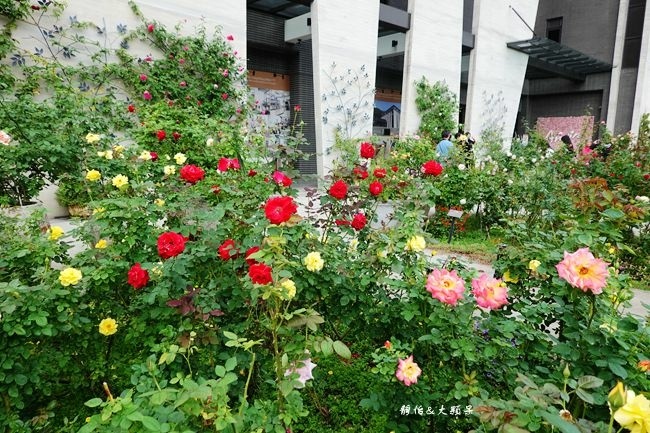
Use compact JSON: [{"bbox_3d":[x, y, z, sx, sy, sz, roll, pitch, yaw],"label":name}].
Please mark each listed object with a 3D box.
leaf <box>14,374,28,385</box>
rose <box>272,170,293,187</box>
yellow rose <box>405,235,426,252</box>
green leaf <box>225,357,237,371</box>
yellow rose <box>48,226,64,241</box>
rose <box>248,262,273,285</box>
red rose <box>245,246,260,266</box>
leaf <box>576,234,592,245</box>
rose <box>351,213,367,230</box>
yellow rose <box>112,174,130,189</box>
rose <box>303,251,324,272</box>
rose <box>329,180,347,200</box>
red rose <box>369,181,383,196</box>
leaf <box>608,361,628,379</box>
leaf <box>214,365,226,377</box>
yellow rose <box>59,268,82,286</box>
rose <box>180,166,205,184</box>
[{"bbox_3d":[-0.981,0.527,1.400,0.042,0.010,0.035,16,45,-9],"label":"leaf"},{"bbox_3d":[-0.206,-0.184,2.100,0.092,0.074,0.080,-1,10,-6],"label":"rose"},{"bbox_3d":[0.376,0.112,1.800,0.087,0.071,0.075,2,10,12],"label":"yellow rose"},{"bbox_3d":[-0.286,0.448,1.320,0.037,0.042,0.025,-2,9,-13],"label":"green leaf"},{"bbox_3d":[-1.147,0.073,1.850,0.066,0.058,0.055,-4,10,-23],"label":"yellow rose"},{"bbox_3d":[-0.238,0.210,1.600,0.088,0.083,0.068,0,9,0],"label":"rose"},{"bbox_3d":[-0.293,0.170,1.800,0.079,0.087,0.070,-2,10,-9],"label":"red rose"},{"bbox_3d":[0.900,0.080,1.500,0.053,0.033,0.035,5,10,31],"label":"leaf"},{"bbox_3d":[0.188,0.028,2.400,0.082,0.095,0.075,1,9,4],"label":"rose"},{"bbox_3d":[-1.015,-0.174,2.150,0.075,0.066,0.060,-5,11,-25],"label":"yellow rose"},{"bbox_3d":[-0.046,0.199,1.920,0.088,0.086,0.055,-1,9,-9],"label":"rose"},{"bbox_3d":[0.073,-0.135,2.250,0.094,0.096,0.075,0,9,2],"label":"rose"},{"bbox_3d":[0.262,-0.145,2.250,0.069,0.079,0.065,1,10,7],"label":"red rose"},{"bbox_3d":[0.745,0.391,1.100,0.060,0.010,0.032,23,53,28],"label":"leaf"},{"bbox_3d":[-0.345,0.508,1.430,0.038,0.038,0.025,-3,10,-14],"label":"leaf"},{"bbox_3d":[-1.028,0.246,1.750,0.093,0.071,0.070,-5,10,-31],"label":"yellow rose"},{"bbox_3d":[-0.627,-0.199,2.050,0.112,0.085,0.095,-1,9,-6],"label":"rose"}]

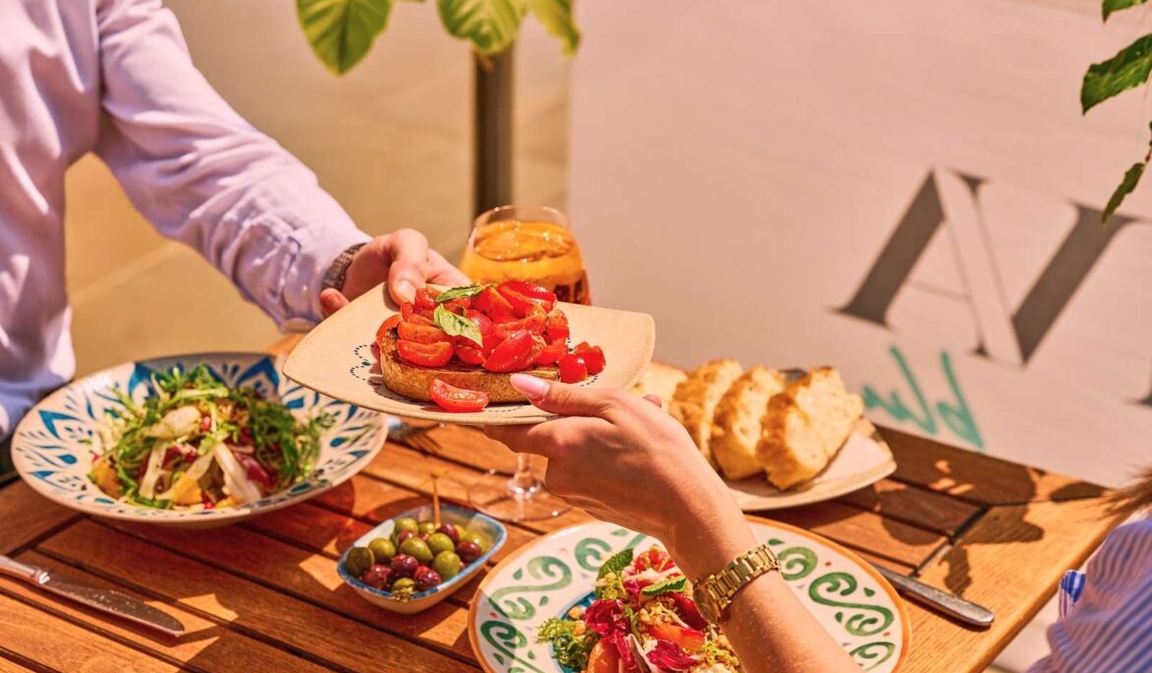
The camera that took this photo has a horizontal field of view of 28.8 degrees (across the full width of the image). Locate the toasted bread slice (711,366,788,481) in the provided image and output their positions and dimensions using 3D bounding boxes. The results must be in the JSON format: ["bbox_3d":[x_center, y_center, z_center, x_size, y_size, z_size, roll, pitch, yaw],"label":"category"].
[{"bbox_3d":[0.133,0.067,1.673,0.032,0.068,0.085,12,27,25],"label":"toasted bread slice"}]

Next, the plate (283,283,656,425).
[{"bbox_3d":[-0.065,0.016,1.458,0.227,0.025,0.227,7,24,15],"label":"plate"}]

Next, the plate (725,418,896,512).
[{"bbox_3d":[0.113,0.086,1.669,0.225,0.025,0.225,-9,26,-19],"label":"plate"}]

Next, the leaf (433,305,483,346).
[{"bbox_3d":[-0.075,-0.007,1.430,0.022,0.010,0.042,-32,58,-32],"label":"leaf"}]

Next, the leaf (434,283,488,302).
[{"bbox_3d":[-0.070,-0.027,1.375,0.038,0.012,0.020,-8,25,-18],"label":"leaf"}]

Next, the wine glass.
[{"bbox_3d":[-0.037,0.021,1.624,0.096,0.214,0.096,0,24,0],"label":"wine glass"}]

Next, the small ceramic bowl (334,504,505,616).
[{"bbox_3d":[-0.102,0.158,1.498,0.086,0.035,0.125,16,29,30],"label":"small ceramic bowl"}]

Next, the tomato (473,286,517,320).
[{"bbox_3d":[-0.053,-0.022,1.451,0.028,0.019,0.021,0,25,0],"label":"tomato"}]

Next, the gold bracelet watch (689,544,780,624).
[{"bbox_3d":[0.095,0.146,1.318,0.052,0.059,0.028,-21,60,-27],"label":"gold bracelet watch"}]

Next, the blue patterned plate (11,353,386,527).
[{"bbox_3d":[-0.278,0.090,1.676,0.275,0.047,0.275,0,24,0],"label":"blue patterned plate"}]

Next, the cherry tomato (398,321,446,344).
[{"bbox_3d":[-0.093,-0.002,1.357,0.032,0.018,0.020,-4,24,-9],"label":"cherry tomato"}]

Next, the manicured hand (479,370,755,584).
[{"bbox_3d":[0.026,0.083,1.335,0.175,0.090,0.090,29,35,28],"label":"manicured hand"}]

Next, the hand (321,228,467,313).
[{"bbox_3d":[-0.113,-0.032,1.455,0.135,0.070,0.095,20,31,38],"label":"hand"}]

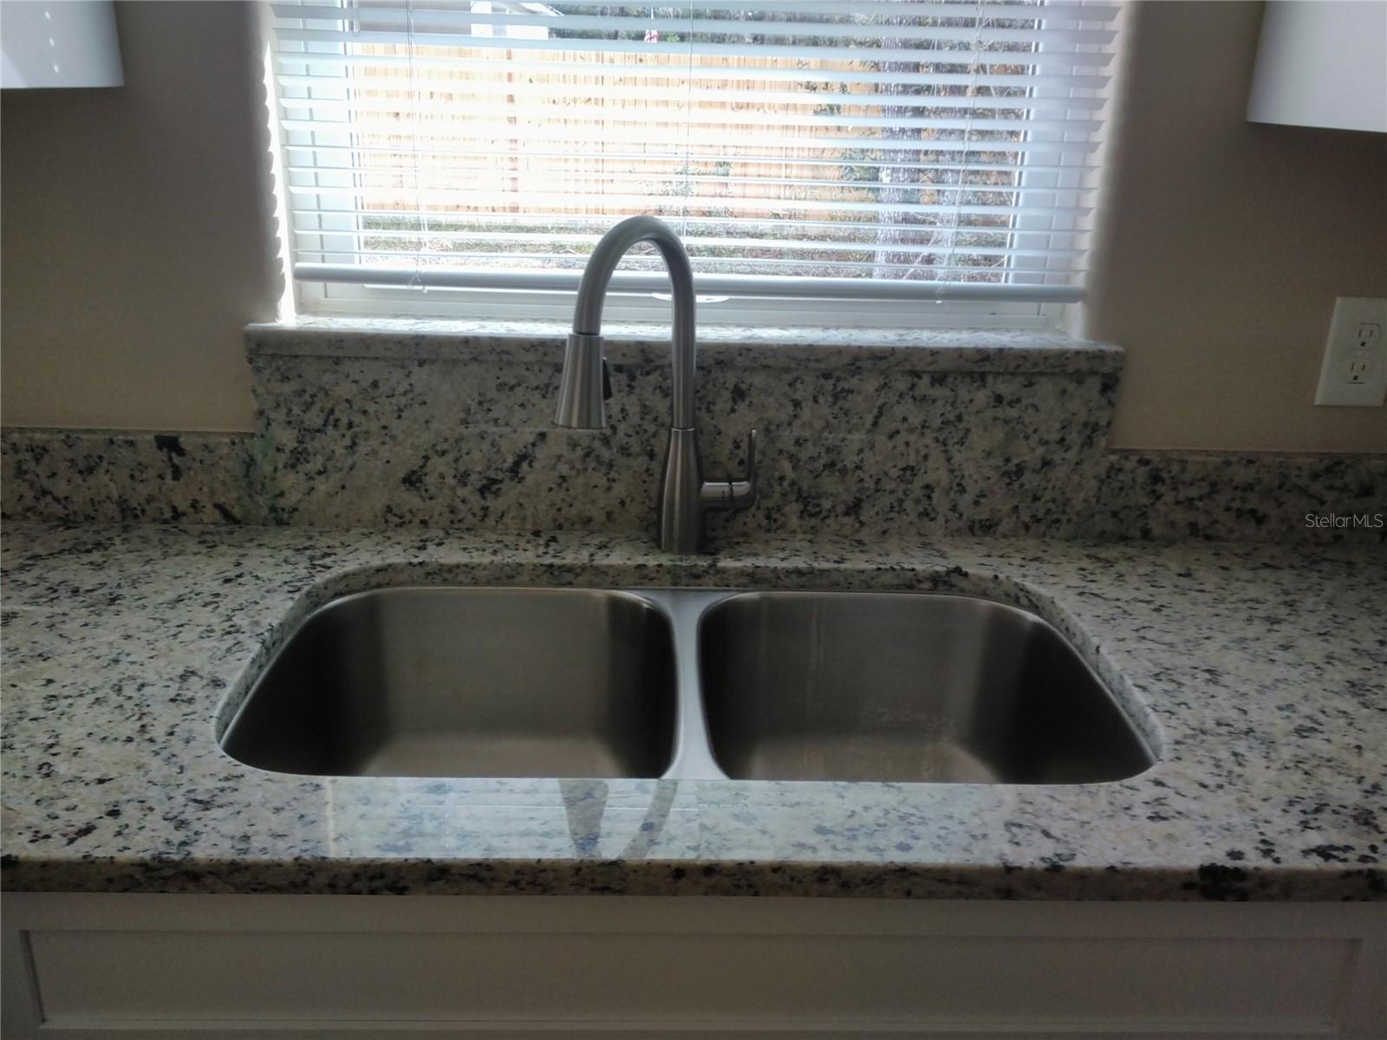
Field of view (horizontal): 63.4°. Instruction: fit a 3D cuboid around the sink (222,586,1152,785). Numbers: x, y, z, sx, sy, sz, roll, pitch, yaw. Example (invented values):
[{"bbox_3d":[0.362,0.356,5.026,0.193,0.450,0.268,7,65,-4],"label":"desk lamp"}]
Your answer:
[{"bbox_3d":[-0.005,0.241,1.070,0.785,0.205,0.445,1,20,-2],"label":"sink"}]

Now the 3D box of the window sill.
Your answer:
[{"bbox_3d":[-0.006,-0.204,1.286,0.968,0.029,0.109,1,20,-2],"label":"window sill"}]

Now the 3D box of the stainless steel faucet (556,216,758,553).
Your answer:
[{"bbox_3d":[-0.031,-0.111,1.122,0.095,0.370,0.269,11,22,24],"label":"stainless steel faucet"}]

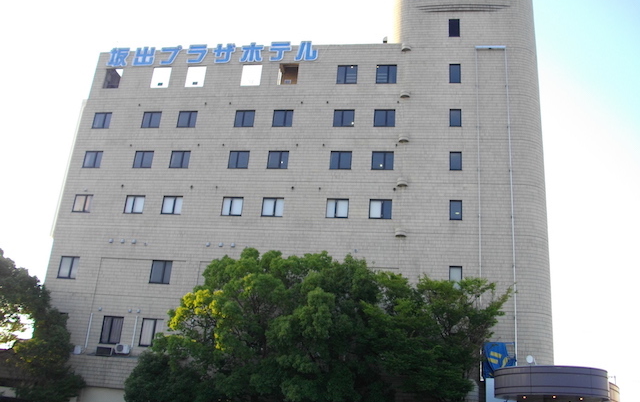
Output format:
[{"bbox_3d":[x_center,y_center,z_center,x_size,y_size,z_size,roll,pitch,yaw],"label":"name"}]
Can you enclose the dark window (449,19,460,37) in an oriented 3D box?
[{"bbox_3d":[8.894,-11.371,39.047,0.682,1.402,0.120,1,-21,10],"label":"dark window"}]

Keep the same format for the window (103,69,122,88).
[{"bbox_3d":[-13.759,-8.146,39.382,1.198,1.530,0.300,1,-21,9],"label":"window"}]

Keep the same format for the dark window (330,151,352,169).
[{"bbox_3d":[1.227,-2.388,34.678,1.269,1.194,0.150,1,-21,9],"label":"dark window"}]

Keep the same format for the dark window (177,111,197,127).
[{"bbox_3d":[-8.534,-5.241,38.052,1.223,1.187,0.150,1,-21,10],"label":"dark window"}]

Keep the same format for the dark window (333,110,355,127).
[{"bbox_3d":[1.559,-5.259,37.872,1.326,1.238,0.120,1,-21,10],"label":"dark window"}]

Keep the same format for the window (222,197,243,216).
[{"bbox_3d":[-5.224,0.328,35.323,1.267,1.174,0.150,1,-21,10],"label":"window"}]

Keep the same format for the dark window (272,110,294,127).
[{"bbox_3d":[-2.307,-5.149,36.985,1.256,1.184,0.150,1,-21,10],"label":"dark window"}]

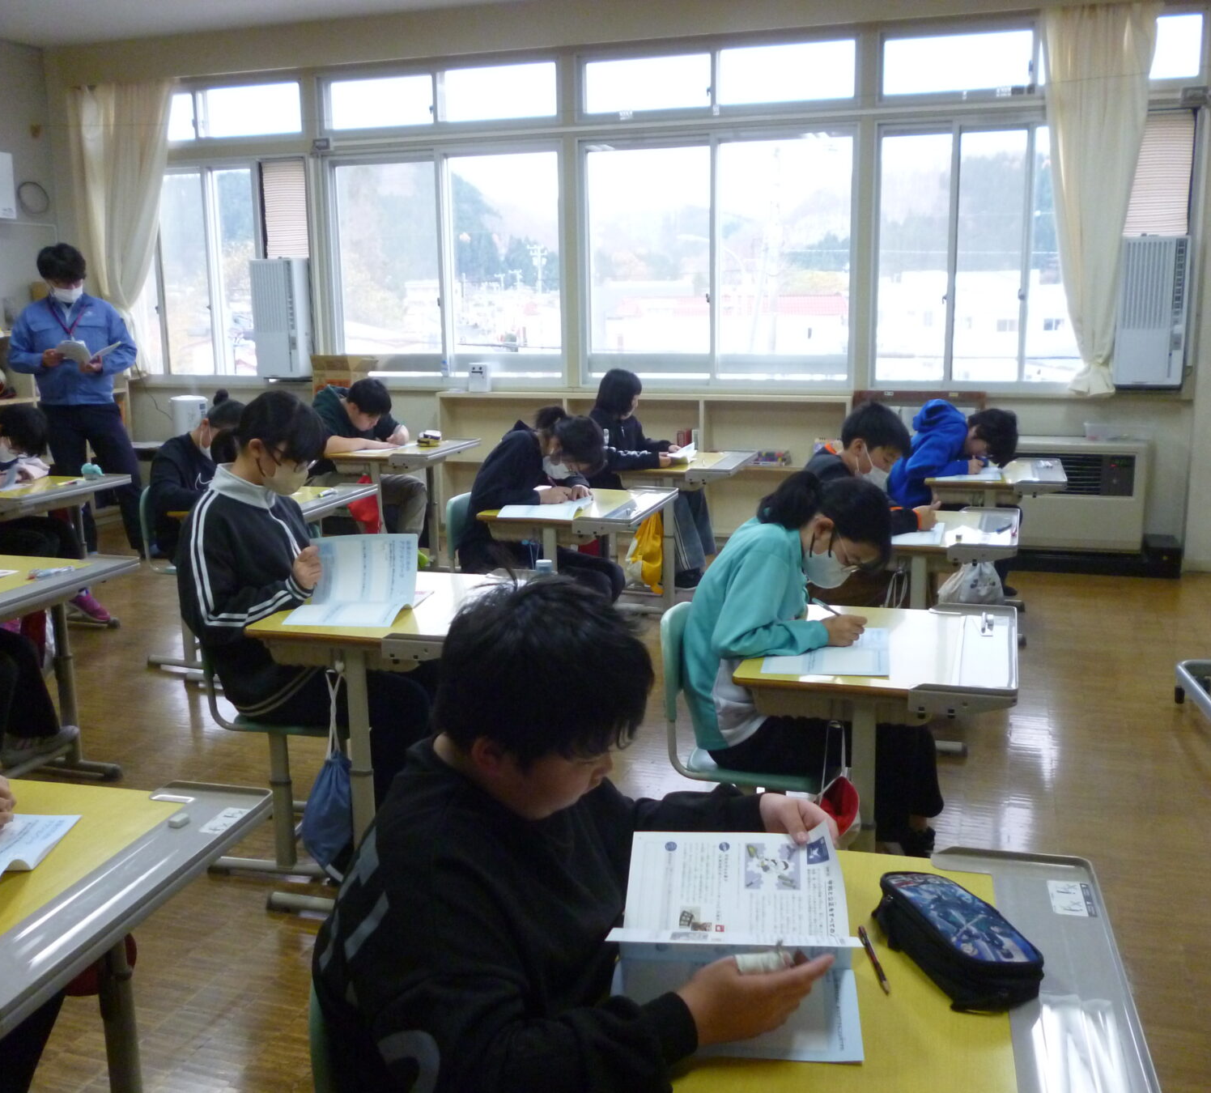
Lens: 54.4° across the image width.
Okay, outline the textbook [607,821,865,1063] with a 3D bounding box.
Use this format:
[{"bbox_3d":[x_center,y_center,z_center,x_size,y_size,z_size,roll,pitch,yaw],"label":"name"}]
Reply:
[{"bbox_3d":[0.145,0.409,1.274,0.265,0.115,0.260,1,12,11],"label":"textbook"}]

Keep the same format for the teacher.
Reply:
[{"bbox_3d":[-2.865,-0.777,6.500,0.640,1.730,0.450,-6,13,-23],"label":"teacher"}]

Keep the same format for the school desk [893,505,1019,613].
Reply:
[{"bbox_3d":[1.051,0.250,3.906,0.565,0.663,0.660,3,12,19],"label":"school desk"}]

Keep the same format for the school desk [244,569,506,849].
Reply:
[{"bbox_3d":[-0.444,0.477,2.879,0.540,0.724,0.630,3,13,16],"label":"school desk"}]

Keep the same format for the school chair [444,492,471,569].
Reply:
[{"bbox_3d":[-0.368,0.141,4.447,0.430,0.710,0.380,3,12,17],"label":"school chair"}]

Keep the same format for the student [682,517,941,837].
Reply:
[{"bbox_3d":[0.429,0.317,2.433,0.559,0.945,0.437,3,11,17],"label":"student"}]

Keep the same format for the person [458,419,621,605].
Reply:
[{"bbox_3d":[-0.204,-0.009,4.196,0.630,0.875,0.460,3,12,18],"label":"person"}]

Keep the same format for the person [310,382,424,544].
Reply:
[{"bbox_3d":[-1.121,-0.304,5.716,0.650,0.986,0.528,3,11,20],"label":"person"}]

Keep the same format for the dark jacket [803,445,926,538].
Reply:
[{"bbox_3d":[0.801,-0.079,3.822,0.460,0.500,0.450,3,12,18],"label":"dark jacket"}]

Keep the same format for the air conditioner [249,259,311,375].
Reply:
[{"bbox_3d":[-2.068,-1.448,7.518,0.335,0.750,0.230,3,13,18],"label":"air conditioner"}]

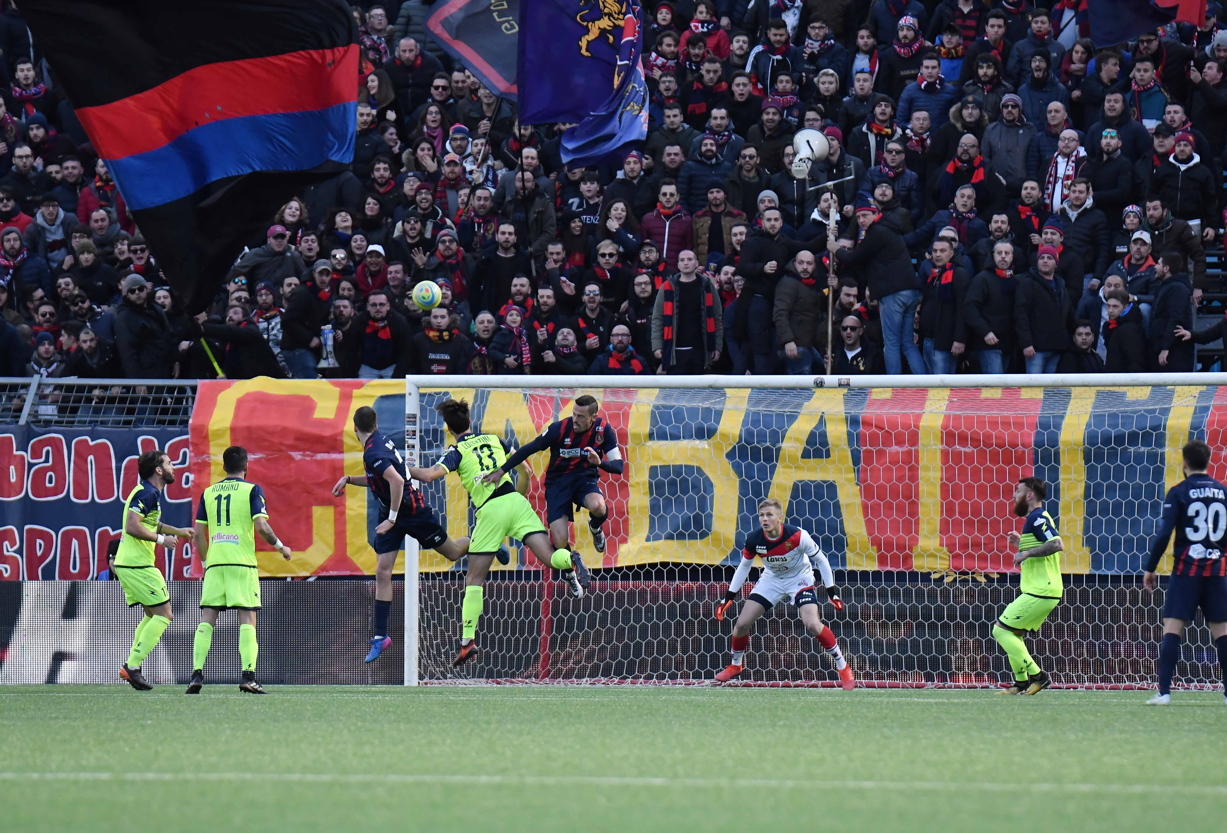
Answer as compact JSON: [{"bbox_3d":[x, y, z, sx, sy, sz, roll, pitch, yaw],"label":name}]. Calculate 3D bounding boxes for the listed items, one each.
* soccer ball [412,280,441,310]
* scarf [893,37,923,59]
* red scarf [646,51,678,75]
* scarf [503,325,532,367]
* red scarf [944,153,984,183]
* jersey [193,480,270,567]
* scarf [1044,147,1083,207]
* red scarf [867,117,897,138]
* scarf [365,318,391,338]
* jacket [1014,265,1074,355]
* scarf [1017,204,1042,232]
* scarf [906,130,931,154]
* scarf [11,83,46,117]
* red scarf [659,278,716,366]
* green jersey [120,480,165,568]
[{"bbox_3d":[-1.385,-0.901,104.700,0.220,0.220,0.220,0,-1,0],"label":"soccer ball"},{"bbox_3d":[2.674,-3.344,127.500,0.275,0.205,0.240,0,-1,7],"label":"scarf"},{"bbox_3d":[0.445,-3.224,128.000,0.300,0.225,0.240,0,-1,-9],"label":"red scarf"},{"bbox_3d":[-0.848,-0.625,124.000,0.260,0.370,0.190,0,-1,0],"label":"scarf"},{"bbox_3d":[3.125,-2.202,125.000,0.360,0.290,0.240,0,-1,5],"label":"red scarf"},{"bbox_3d":[-2.760,0.762,101.500,0.520,0.650,0.290,0,-1,21],"label":"jersey"},{"bbox_3d":[4.062,-2.149,127.000,0.370,0.570,0.260,0,-1,19],"label":"scarf"},{"bbox_3d":[2.454,-2.647,128.500,0.280,0.200,0.240,0,-1,7],"label":"red scarf"},{"bbox_3d":[-2.109,-0.788,126.000,0.240,0.200,0.220,0,-1,2],"label":"scarf"},{"bbox_3d":[3.741,-0.922,122.300,0.510,0.760,0.310,0,-1,-19],"label":"jacket"},{"bbox_3d":[3.673,-1.749,124.000,0.235,0.260,0.200,0,-1,3],"label":"scarf"},{"bbox_3d":[2.735,-2.464,126.000,0.245,0.235,0.220,0,-1,3],"label":"scarf"},{"bbox_3d":[-5.496,-2.981,132.000,0.330,0.300,0.250,0,-1,3],"label":"scarf"},{"bbox_3d":[0.664,-0.834,125.000,0.490,0.800,0.270,0,-1,5],"label":"red scarf"},{"bbox_3d":[-3.520,0.790,104.300,0.310,0.660,0.500,8,-3,-17],"label":"green jersey"}]

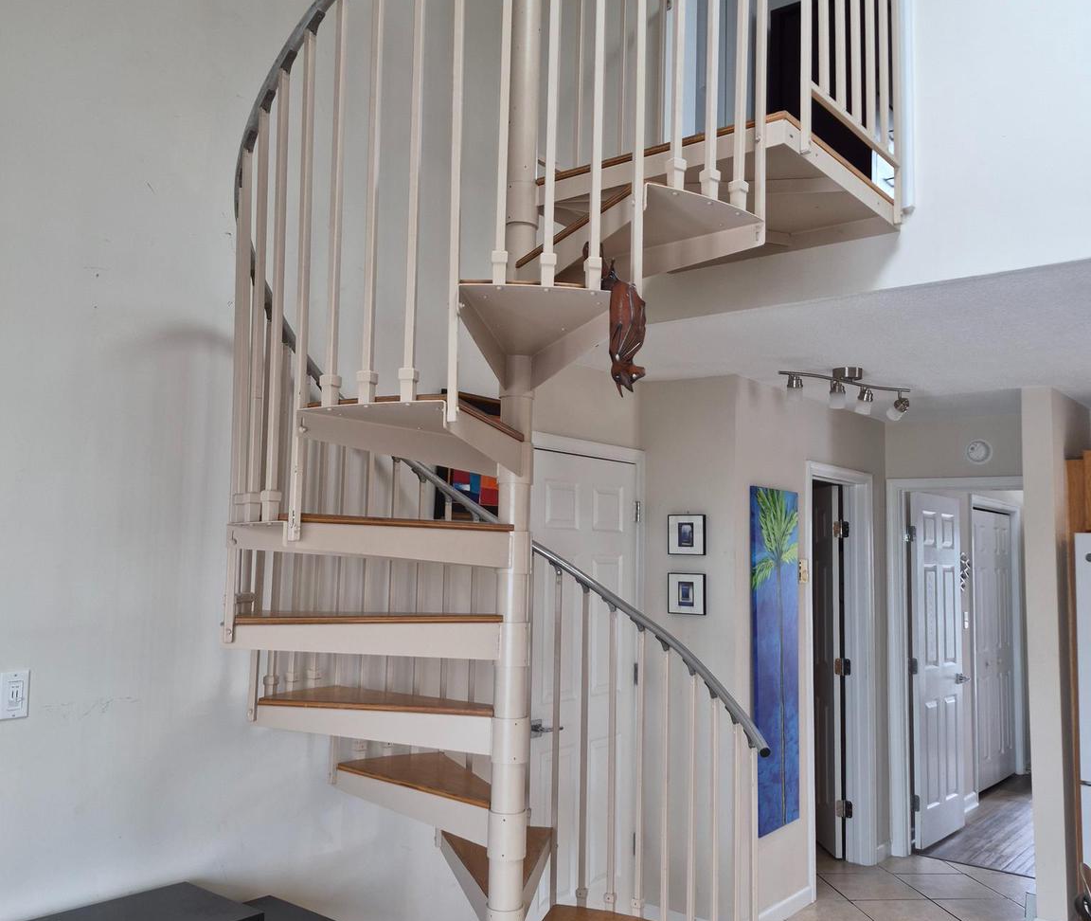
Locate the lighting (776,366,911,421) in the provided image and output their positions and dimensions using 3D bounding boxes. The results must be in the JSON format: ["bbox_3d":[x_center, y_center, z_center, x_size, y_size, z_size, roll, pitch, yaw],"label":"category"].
[{"bbox_3d":[1.283,-0.287,4.106,0.752,0.190,0.130,4,-7,-27],"label":"lighting"}]

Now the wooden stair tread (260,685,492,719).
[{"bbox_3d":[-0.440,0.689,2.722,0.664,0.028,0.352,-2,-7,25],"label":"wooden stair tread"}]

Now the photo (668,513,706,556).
[{"bbox_3d":[0.641,0.339,4.388,0.187,0.182,0.022,-4,-8,40],"label":"photo"}]

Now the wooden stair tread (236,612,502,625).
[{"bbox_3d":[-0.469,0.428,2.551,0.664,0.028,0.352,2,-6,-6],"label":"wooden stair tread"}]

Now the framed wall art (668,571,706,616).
[{"bbox_3d":[0.636,0.604,4.359,0.187,0.180,0.022,-4,-8,40],"label":"framed wall art"}]

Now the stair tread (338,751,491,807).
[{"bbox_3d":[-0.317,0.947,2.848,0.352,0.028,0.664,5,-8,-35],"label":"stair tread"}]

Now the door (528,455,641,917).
[{"bbox_3d":[0.149,1.008,4.114,0.040,2.035,0.770,-4,-8,40],"label":"door"}]

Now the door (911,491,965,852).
[{"bbox_3d":[2.392,1.246,5.903,0.036,2.035,0.740,-4,-8,40],"label":"door"}]

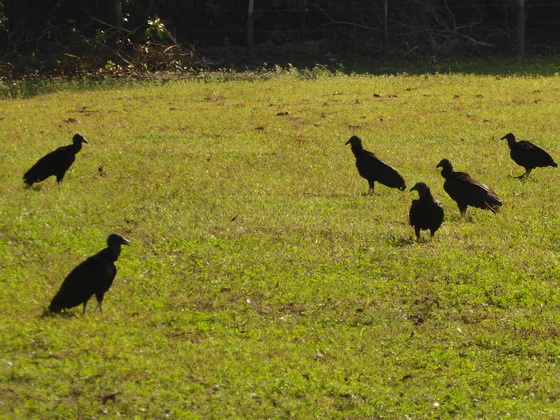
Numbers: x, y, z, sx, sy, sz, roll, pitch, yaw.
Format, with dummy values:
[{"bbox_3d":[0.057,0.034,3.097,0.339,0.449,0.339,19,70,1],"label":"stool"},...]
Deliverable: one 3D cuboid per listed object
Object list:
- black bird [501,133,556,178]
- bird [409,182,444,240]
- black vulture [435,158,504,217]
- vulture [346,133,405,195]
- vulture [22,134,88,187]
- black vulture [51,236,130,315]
[{"bbox_3d":[2.162,-0.474,52.500,0.490,0.410,0.220,0,3,0],"label":"black bird"},{"bbox_3d":[1.054,0.011,43.400,0.230,0.420,0.480,1,3,13],"label":"bird"},{"bbox_3d":[1.450,-0.173,46.400,0.510,0.450,0.220,0,3,6],"label":"black vulture"},{"bbox_3d":[0.782,-0.372,49.400,0.510,0.490,0.220,0,3,3],"label":"vulture"},{"bbox_3d":[-1.905,-0.428,51.200,0.560,0.460,0.220,0,3,0],"label":"vulture"},{"bbox_3d":[-1.137,0.385,36.000,0.470,0.475,0.220,1,3,12],"label":"black vulture"}]

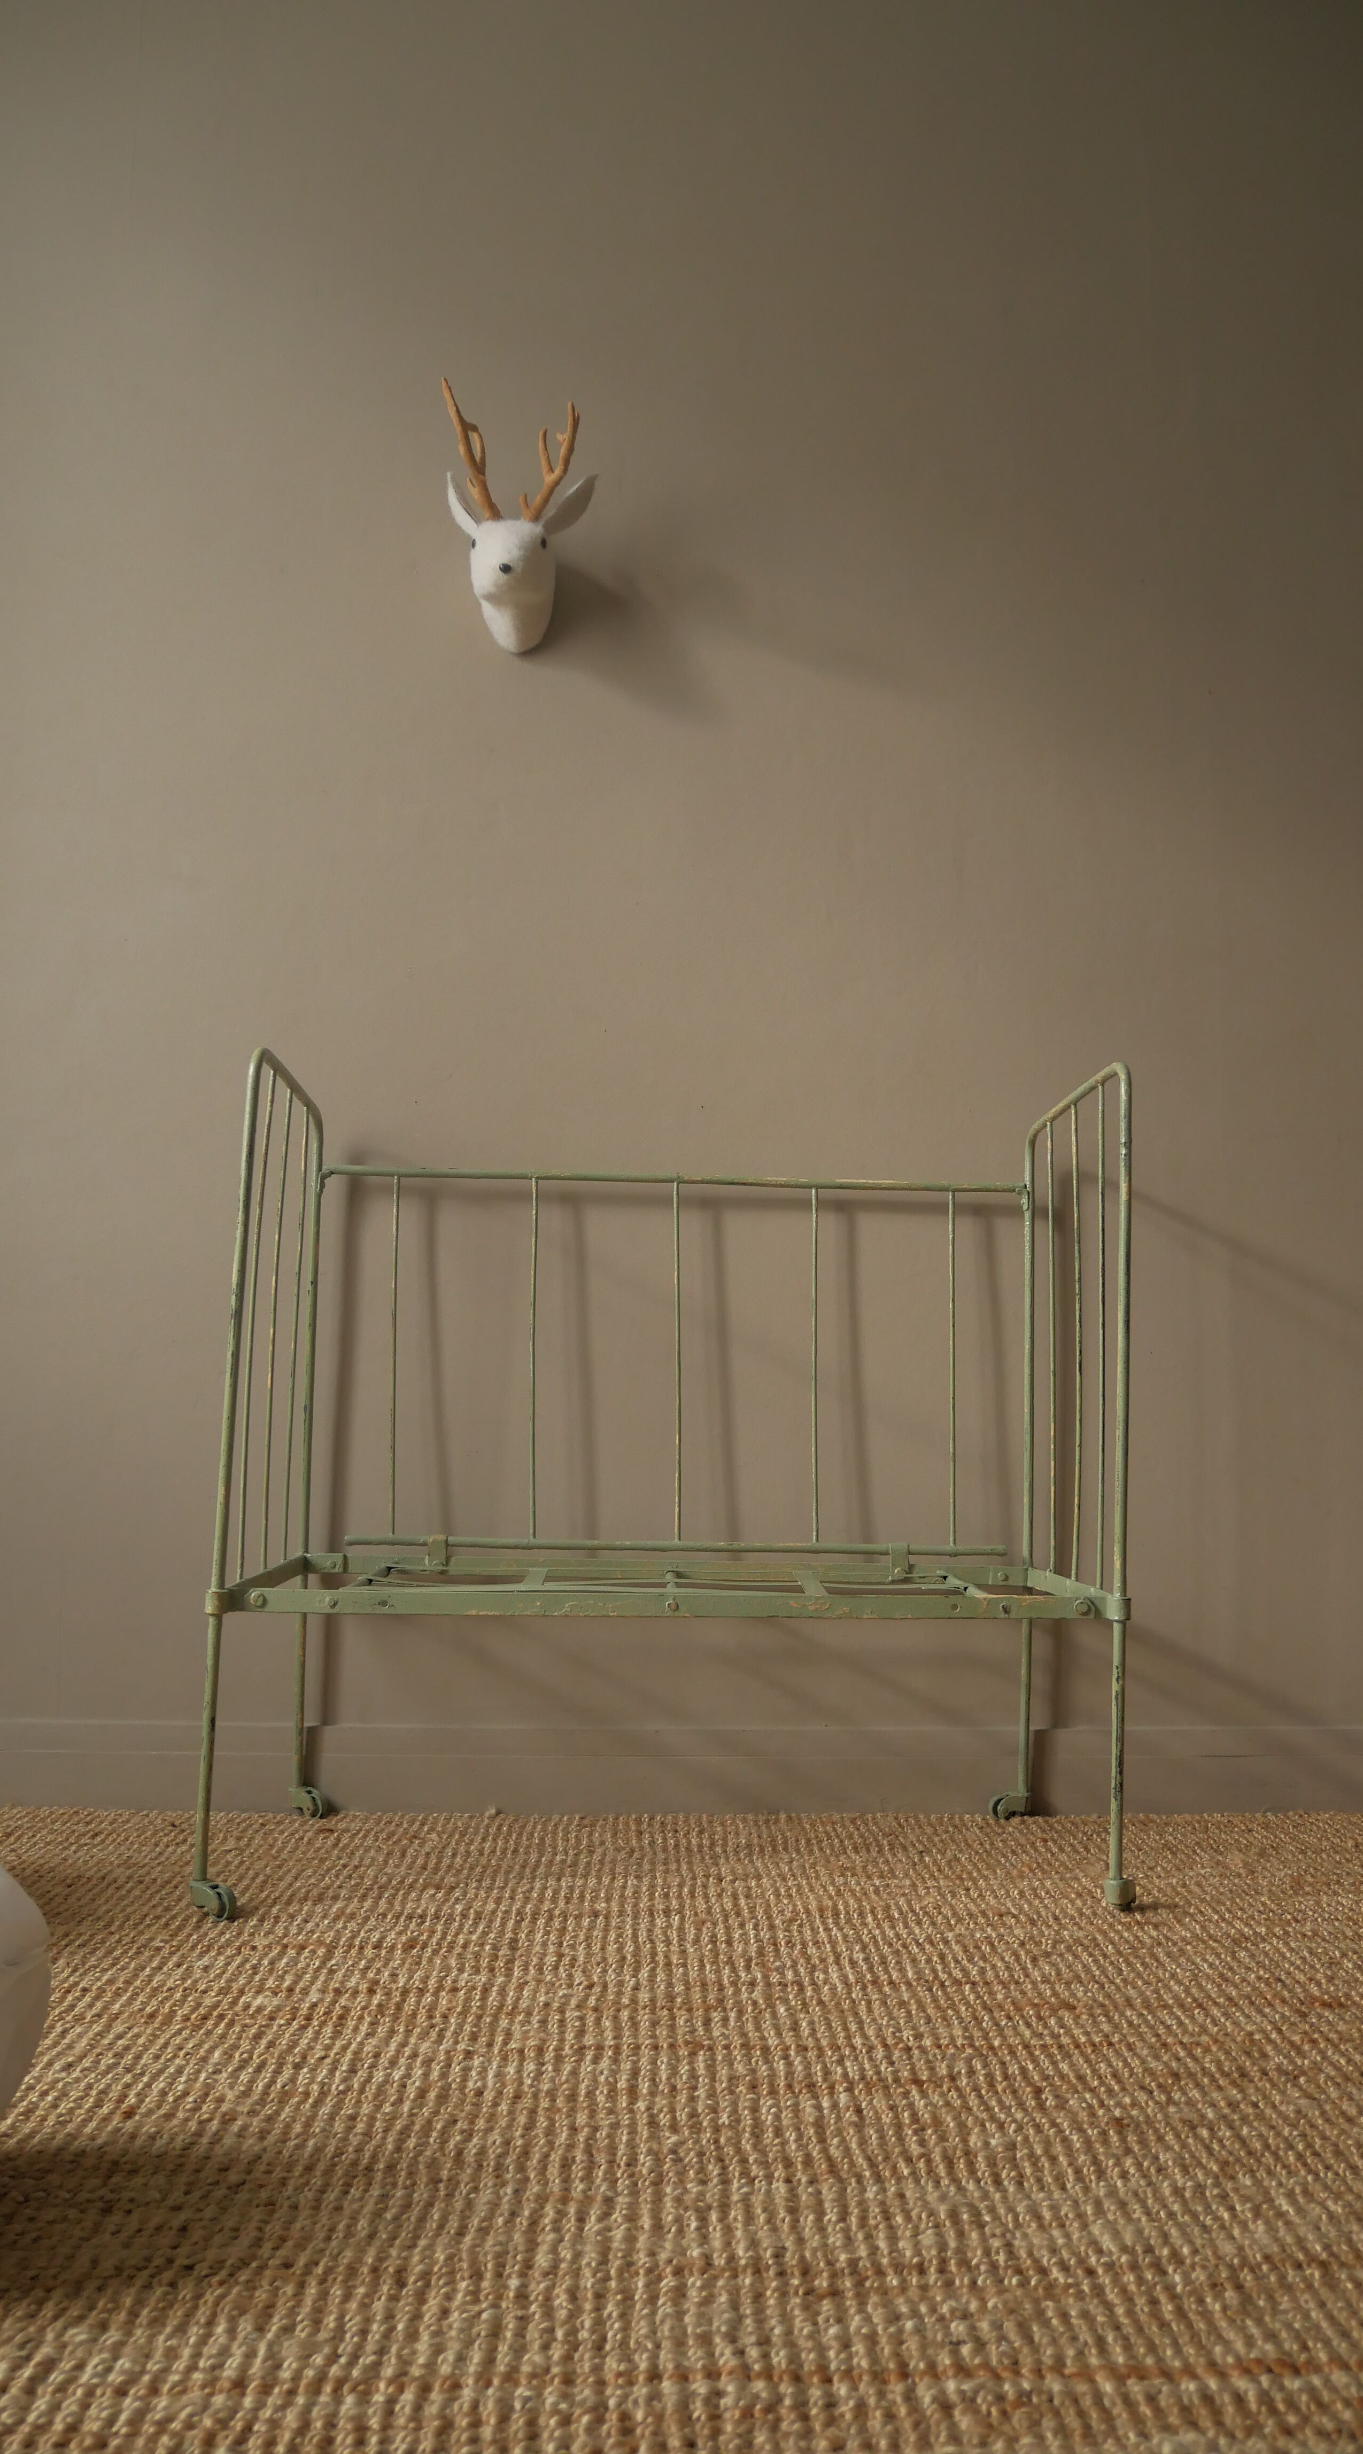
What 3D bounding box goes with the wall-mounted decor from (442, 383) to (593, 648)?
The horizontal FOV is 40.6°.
[{"bbox_3d":[-0.159,-0.716,1.816,0.152,0.263,0.131,1,-6,-1],"label":"wall-mounted decor"}]

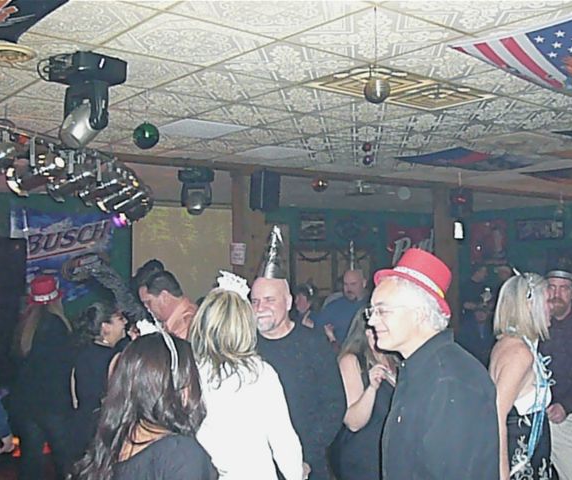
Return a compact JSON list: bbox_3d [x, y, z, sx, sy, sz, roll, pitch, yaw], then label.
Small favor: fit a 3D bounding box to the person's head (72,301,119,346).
[{"bbox_3d":[-1.045,0.458,3.550,0.235,0.245,0.200,0,0,-6],"label":"person's head"}]

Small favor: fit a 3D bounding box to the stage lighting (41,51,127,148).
[{"bbox_3d":[-1.008,-0.698,3.260,0.320,0.430,0.330,0,0,-40],"label":"stage lighting"}]

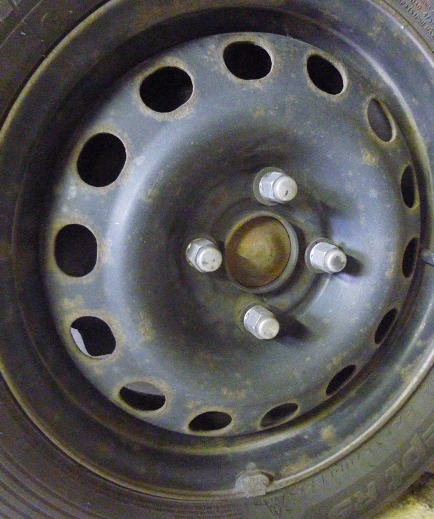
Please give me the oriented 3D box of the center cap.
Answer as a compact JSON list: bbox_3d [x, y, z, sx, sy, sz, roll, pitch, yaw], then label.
[{"bbox_3d":[0.033,-0.005,0.376,0.056,0.056,0.013,-5,15,-20],"label":"center cap"}]

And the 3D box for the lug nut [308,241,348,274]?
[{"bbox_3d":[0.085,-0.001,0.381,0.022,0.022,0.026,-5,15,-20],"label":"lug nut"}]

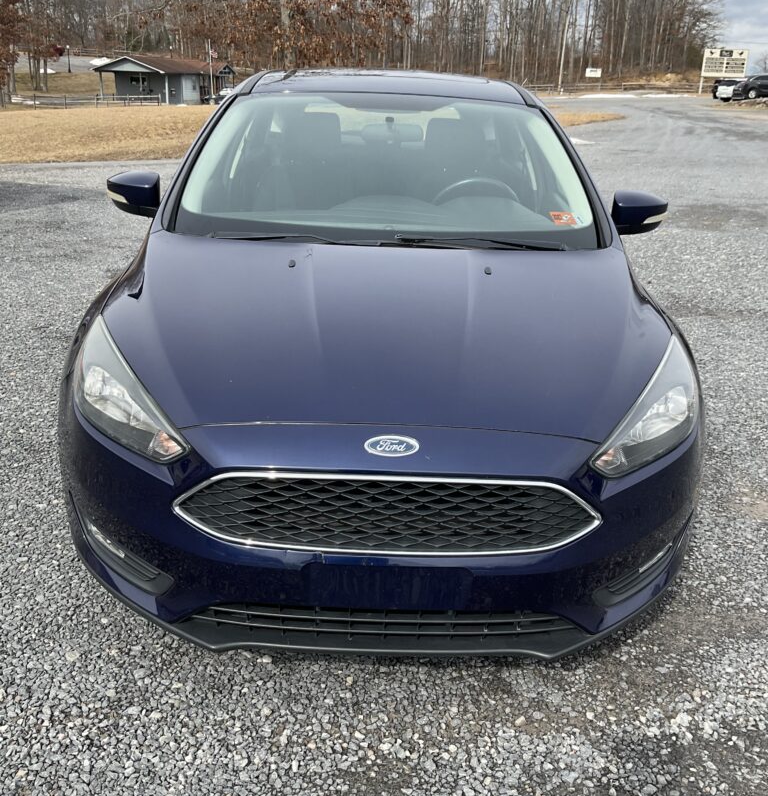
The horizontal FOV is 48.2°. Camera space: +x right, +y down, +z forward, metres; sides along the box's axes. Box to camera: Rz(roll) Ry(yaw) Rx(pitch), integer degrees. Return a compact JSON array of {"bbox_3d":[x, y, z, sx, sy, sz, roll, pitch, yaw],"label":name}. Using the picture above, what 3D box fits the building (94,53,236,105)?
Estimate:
[{"bbox_3d":[-18.720,-27.116,73.500,6.800,3.700,11.300,10,22,20],"label":"building"}]

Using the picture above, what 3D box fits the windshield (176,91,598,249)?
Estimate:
[{"bbox_3d":[0.021,-0.830,3.073,1.450,0.200,0.970,2,51,-1],"label":"windshield"}]

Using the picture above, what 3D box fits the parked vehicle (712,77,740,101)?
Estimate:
[{"bbox_3d":[26.495,-23.552,65.600,1.850,1.720,4.600,18,26,37],"label":"parked vehicle"}]

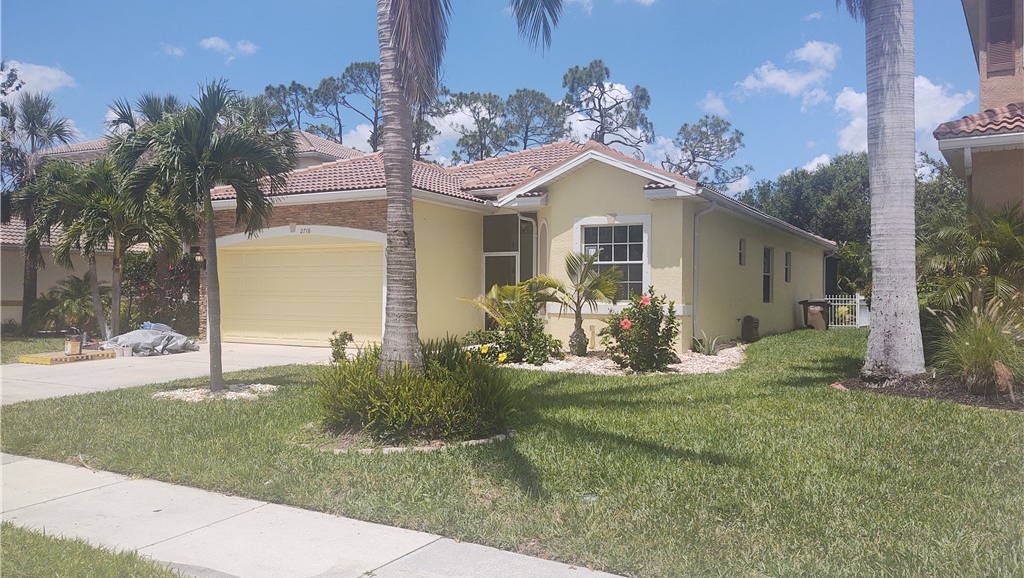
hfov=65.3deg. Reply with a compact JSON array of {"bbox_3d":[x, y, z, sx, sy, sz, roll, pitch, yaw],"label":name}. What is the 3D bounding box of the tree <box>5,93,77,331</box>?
[{"bbox_3d":[-13.133,-2.071,22.200,2.200,6.700,2.200,0,-1,29],"label":"tree"}]

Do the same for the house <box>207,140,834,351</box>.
[{"bbox_3d":[2.542,-1.485,25.290,11.700,5.750,21.500,0,-1,29],"label":"house"}]

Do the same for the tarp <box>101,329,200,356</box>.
[{"bbox_3d":[-7.649,1.090,16.900,2.200,0.500,1.250,0,-1,16],"label":"tarp"}]

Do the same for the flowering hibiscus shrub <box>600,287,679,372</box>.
[{"bbox_3d":[2.011,0.639,12.600,1.250,1.330,1.200,0,-1,29],"label":"flowering hibiscus shrub"}]

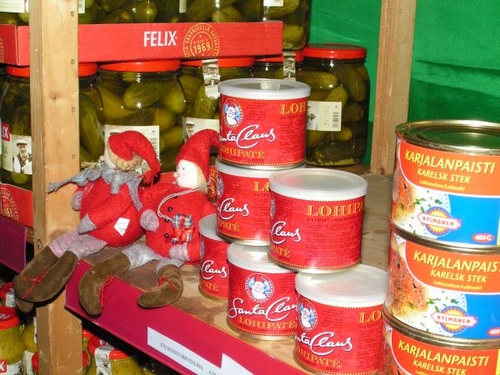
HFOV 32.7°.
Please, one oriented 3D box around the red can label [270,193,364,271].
[{"bbox_3d":[0.052,0.027,0.671,0.073,0.054,0.073,2,13,0],"label":"red can label"}]

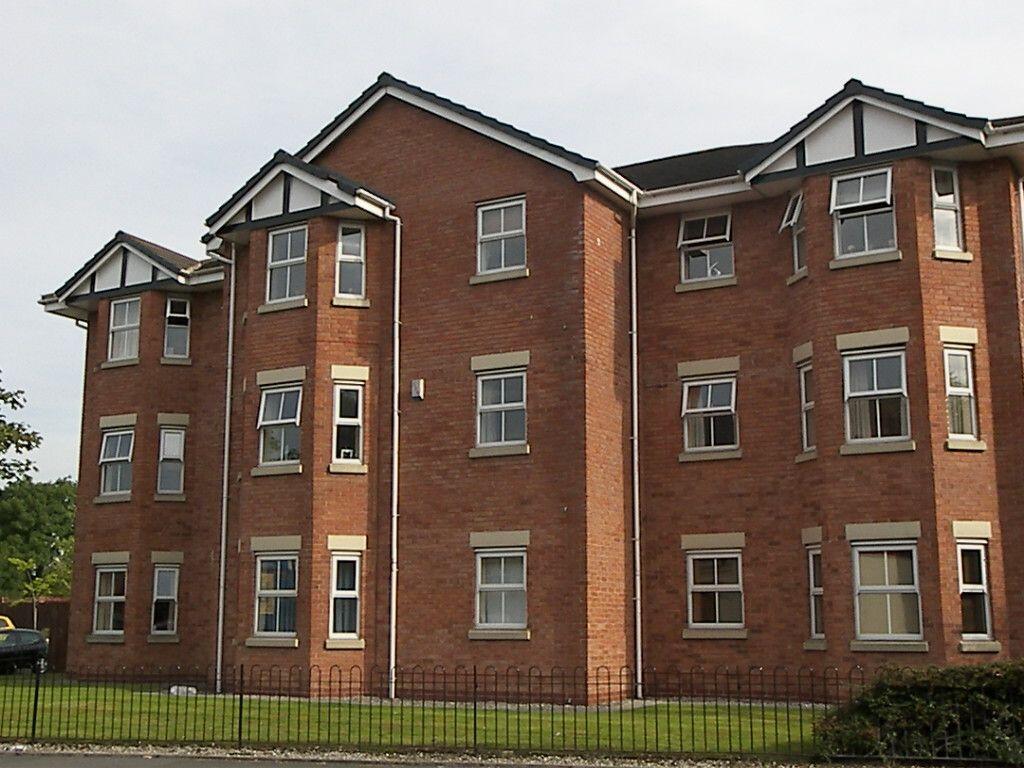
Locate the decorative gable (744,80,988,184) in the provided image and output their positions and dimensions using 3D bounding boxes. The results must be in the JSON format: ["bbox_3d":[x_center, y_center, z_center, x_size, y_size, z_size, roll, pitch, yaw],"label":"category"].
[{"bbox_3d":[5.075,-3.731,20.523,3.600,1.300,0.350,-6,-11,32],"label":"decorative gable"}]

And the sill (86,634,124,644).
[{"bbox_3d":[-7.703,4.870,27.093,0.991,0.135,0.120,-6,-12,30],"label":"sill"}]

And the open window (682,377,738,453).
[{"bbox_3d":[3.104,0.440,22.120,0.920,1.170,0.160,-6,-11,32],"label":"open window"}]

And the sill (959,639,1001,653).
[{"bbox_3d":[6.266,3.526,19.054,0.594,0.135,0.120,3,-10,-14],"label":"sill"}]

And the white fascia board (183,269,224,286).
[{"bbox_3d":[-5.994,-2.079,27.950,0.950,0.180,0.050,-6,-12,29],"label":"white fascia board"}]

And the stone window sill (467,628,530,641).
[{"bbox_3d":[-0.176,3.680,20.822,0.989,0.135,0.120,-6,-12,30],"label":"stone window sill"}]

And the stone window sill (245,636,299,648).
[{"bbox_3d":[-3.729,4.061,22.226,0.990,0.135,0.150,-6,-12,29],"label":"stone window sill"}]

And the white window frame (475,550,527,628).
[{"bbox_3d":[-0.145,3.037,21.012,0.895,1.172,0.080,-6,-12,30],"label":"white window frame"}]

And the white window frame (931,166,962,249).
[{"bbox_3d":[6.131,-2.468,20.060,0.480,1.200,0.080,3,-10,-14],"label":"white window frame"}]

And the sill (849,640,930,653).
[{"bbox_3d":[5.111,3.561,19.271,1.020,0.135,0.150,-6,-12,29],"label":"sill"}]

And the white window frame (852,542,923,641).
[{"bbox_3d":[5.142,2.829,19.430,0.940,1.330,0.100,-6,-12,34],"label":"white window frame"}]

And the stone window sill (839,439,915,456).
[{"bbox_3d":[5.089,0.898,19.727,1.030,0.140,0.120,-6,-11,30],"label":"stone window sill"}]

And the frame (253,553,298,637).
[{"bbox_3d":[-3.713,3.329,22.448,0.880,1.320,0.080,-6,-11,30],"label":"frame"}]

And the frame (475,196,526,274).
[{"bbox_3d":[-0.147,-2.287,21.966,0.905,1.130,0.080,-6,-12,30],"label":"frame"}]

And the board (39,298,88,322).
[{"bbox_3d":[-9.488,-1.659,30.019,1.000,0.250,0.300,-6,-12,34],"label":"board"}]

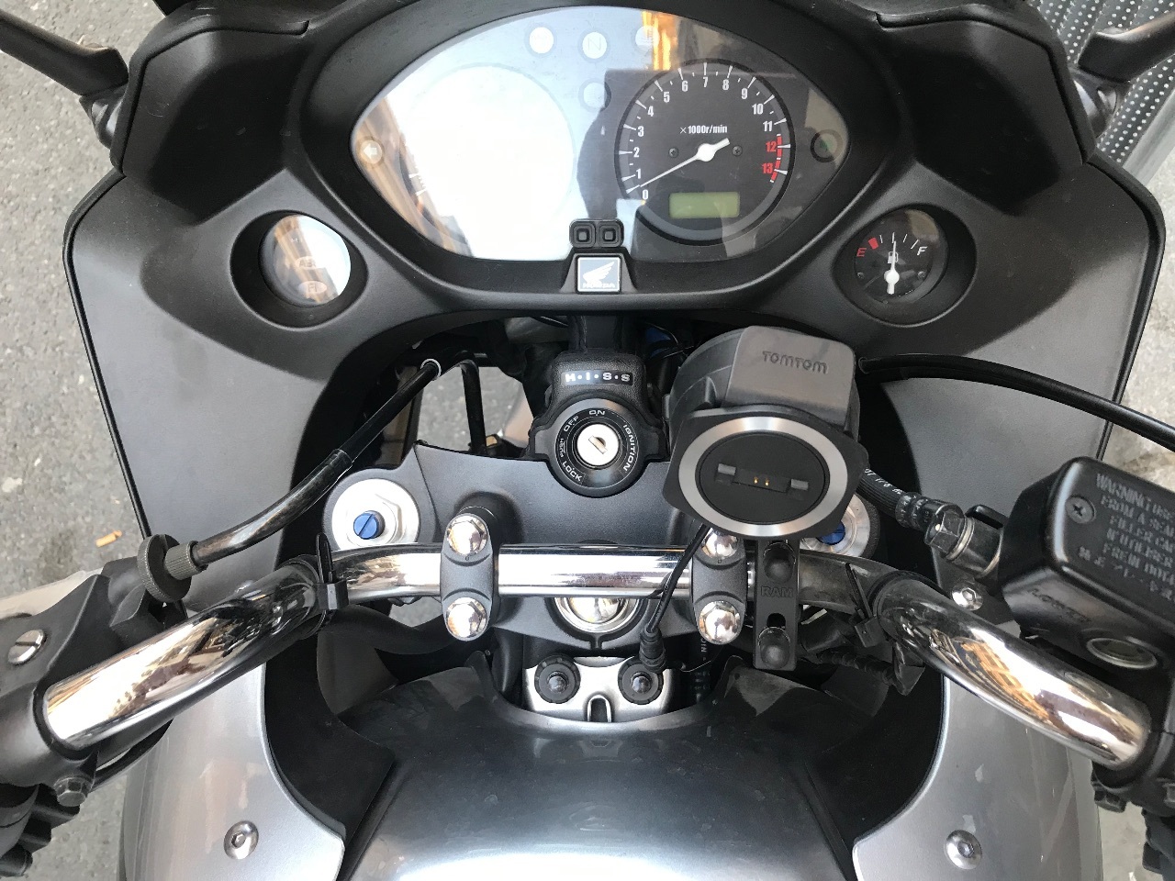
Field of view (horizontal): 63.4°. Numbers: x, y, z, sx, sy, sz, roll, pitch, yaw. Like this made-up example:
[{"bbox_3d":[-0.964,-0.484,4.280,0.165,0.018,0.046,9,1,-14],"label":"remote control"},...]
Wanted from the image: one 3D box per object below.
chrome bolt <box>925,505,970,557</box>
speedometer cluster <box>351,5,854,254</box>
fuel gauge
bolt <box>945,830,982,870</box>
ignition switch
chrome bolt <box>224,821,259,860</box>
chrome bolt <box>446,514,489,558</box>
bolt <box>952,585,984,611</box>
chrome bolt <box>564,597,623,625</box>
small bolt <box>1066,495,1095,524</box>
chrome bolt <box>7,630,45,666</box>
[{"bbox_3d":[0.112,0.028,0.296,0.013,0.015,0.015,30,90,8],"label":"chrome bolt"},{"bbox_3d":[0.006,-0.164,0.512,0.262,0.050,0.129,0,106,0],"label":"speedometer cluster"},{"bbox_3d":[0.164,-0.100,0.508,0.050,0.028,0.050,1,106,3],"label":"fuel gauge"},{"bbox_3d":[0.158,0.172,0.400,0.017,0.005,0.017,0,56,-8],"label":"bolt"},{"bbox_3d":[0.005,-0.006,0.456,0.063,0.045,0.067,0,86,0],"label":"ignition switch"},{"bbox_3d":[-0.147,0.171,0.405,0.017,0.005,0.017,0,61,10],"label":"chrome bolt"},{"bbox_3d":[-0.049,0.039,0.389,0.017,0.009,0.017,0,86,0],"label":"chrome bolt"},{"bbox_3d":[0.132,0.055,0.330,0.011,0.005,0.011,0,52,-1],"label":"bolt"},{"bbox_3d":[0.004,0.072,0.443,0.029,0.013,0.029,0,86,0],"label":"chrome bolt"},{"bbox_3d":[0.131,0.018,0.253,0.008,0.003,0.008,0,63,-3],"label":"small bolt"},{"bbox_3d":[-0.165,0.061,0.280,0.013,0.004,0.013,0,48,31],"label":"chrome bolt"}]

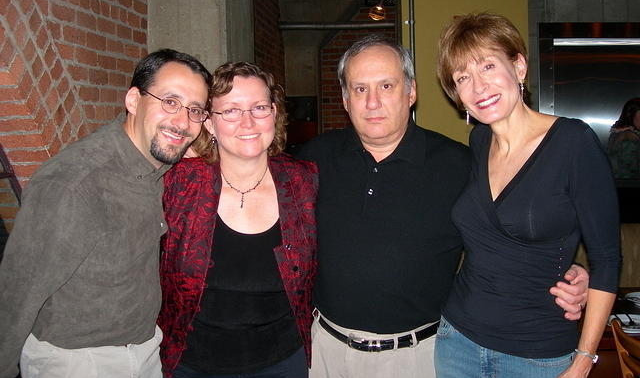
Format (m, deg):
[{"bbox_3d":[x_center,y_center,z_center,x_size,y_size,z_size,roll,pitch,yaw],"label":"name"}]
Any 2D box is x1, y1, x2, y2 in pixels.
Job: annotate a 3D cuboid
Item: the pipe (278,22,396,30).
[{"bbox_3d":[0.170,-1.608,6.900,1.170,0.052,0.052,0,6,6],"label":"pipe"}]

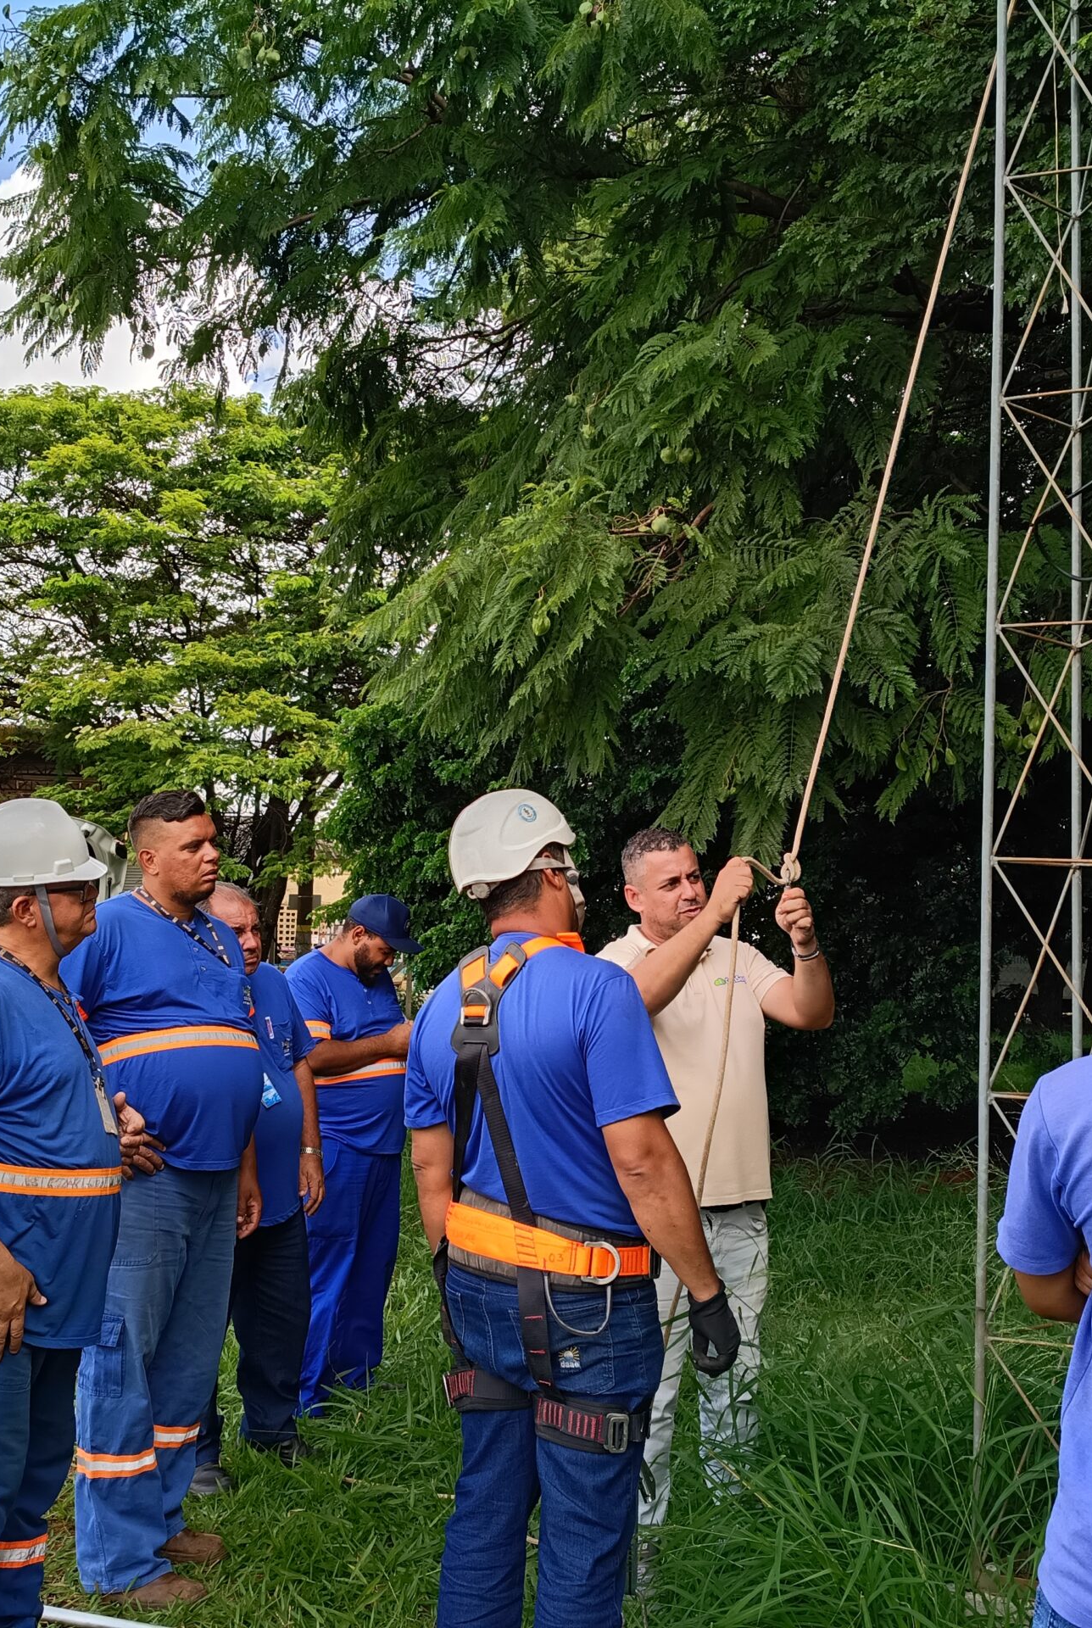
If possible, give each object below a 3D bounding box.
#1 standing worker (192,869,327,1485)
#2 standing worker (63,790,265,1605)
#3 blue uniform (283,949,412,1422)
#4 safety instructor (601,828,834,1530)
[{"bbox_3d":[-0.779,1.022,4.681,0.360,1.670,0.540,-2,-6,38],"label":"standing worker"},{"bbox_3d":[-0.864,0.870,3.854,0.420,1.830,0.560,0,-5,20],"label":"standing worker"},{"bbox_3d":[-0.591,1.140,5.137,0.360,1.400,0.500,-2,-6,32],"label":"blue uniform"},{"bbox_3d":[0.423,0.938,4.116,0.640,1.800,0.480,2,-5,-6],"label":"safety instructor"}]

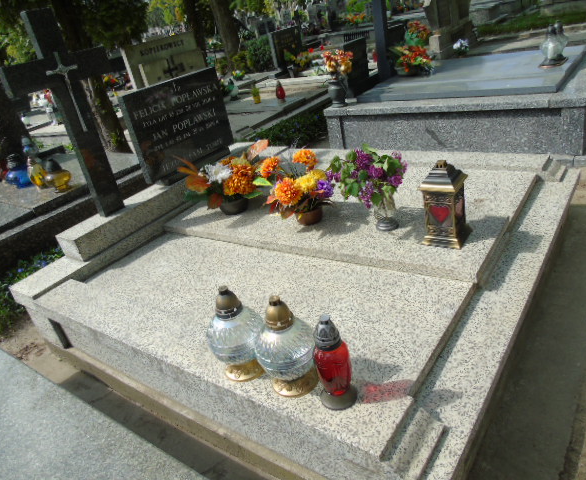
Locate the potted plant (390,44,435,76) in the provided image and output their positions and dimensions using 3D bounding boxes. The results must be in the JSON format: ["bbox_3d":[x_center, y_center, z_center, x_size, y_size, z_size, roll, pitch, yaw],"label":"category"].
[{"bbox_3d":[1.111,-1.692,4.363,0.378,0.231,0.315,-4,27,16],"label":"potted plant"}]

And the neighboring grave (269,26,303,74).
[{"bbox_3d":[-0.100,-2.936,7.100,0.090,0.580,0.600,9,33,36],"label":"neighboring grave"}]

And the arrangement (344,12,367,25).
[{"bbox_3d":[1.420,-5.032,10.500,0.520,0.250,0.450,-12,26,0],"label":"arrangement"}]

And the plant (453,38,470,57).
[{"bbox_3d":[1.763,-2.000,4.842,0.187,0.207,0.187,-1,28,20],"label":"plant"}]

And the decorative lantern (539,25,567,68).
[{"bbox_3d":[1.998,-1.504,3.569,0.178,0.284,0.178,9,33,36],"label":"decorative lantern"}]

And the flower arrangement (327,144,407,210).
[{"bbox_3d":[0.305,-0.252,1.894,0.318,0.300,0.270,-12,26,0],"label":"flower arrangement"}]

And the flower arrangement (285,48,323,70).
[{"bbox_3d":[0.153,-2.636,6.750,0.350,0.280,0.530,9,33,36],"label":"flower arrangement"}]

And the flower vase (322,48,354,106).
[{"bbox_3d":[0.385,-1.385,3.951,0.260,0.445,0.250,-12,26,0],"label":"flower vase"}]

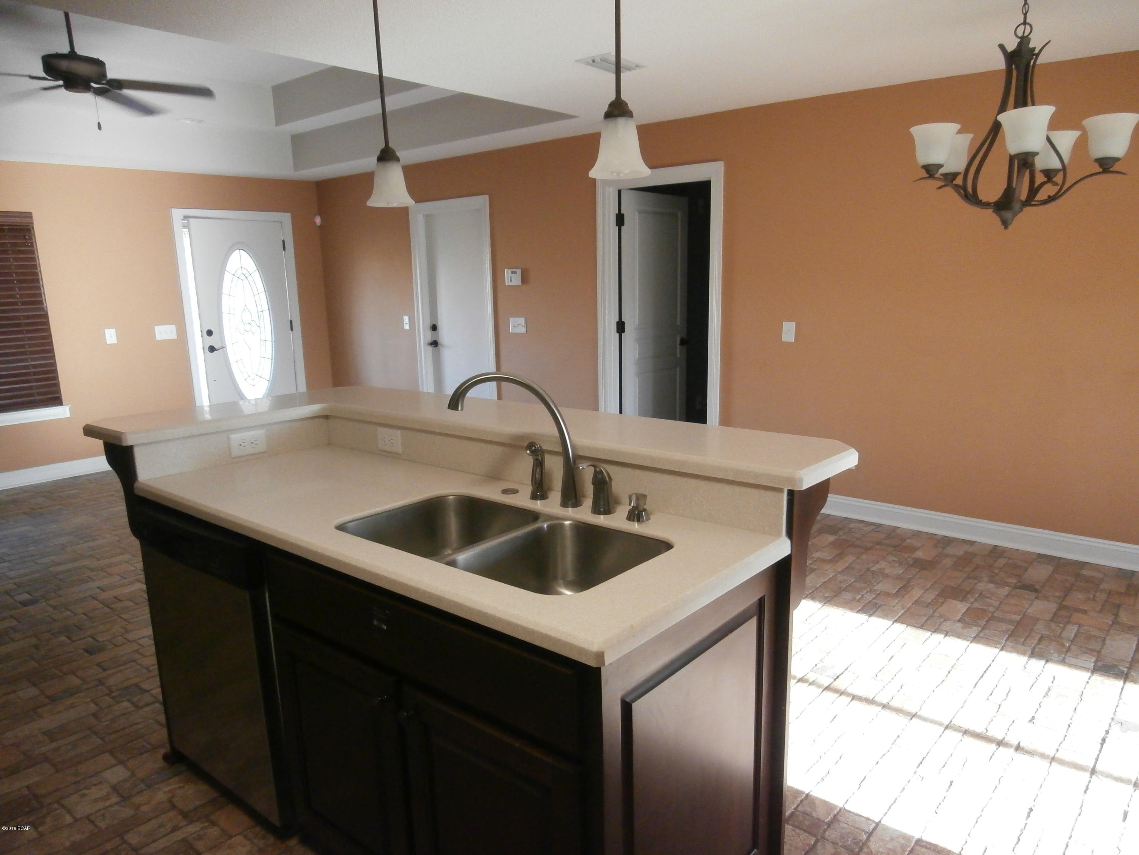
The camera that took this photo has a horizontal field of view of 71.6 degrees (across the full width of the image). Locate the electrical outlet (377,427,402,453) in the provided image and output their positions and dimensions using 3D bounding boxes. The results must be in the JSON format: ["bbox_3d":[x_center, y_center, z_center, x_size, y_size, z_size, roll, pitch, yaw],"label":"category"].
[{"bbox_3d":[-0.566,0.042,2.466,0.117,0.072,0.008,7,14,40],"label":"electrical outlet"}]

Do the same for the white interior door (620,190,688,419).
[{"bbox_3d":[0.661,-0.723,6.040,0.040,2.040,0.813,7,14,40],"label":"white interior door"}]

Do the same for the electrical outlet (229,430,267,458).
[{"bbox_3d":[-1.001,0.050,2.468,0.008,0.071,0.116,7,14,40],"label":"electrical outlet"}]

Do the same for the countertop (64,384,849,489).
[{"bbox_3d":[-0.393,0.033,2.096,2.007,0.039,0.984,7,14,40],"label":"countertop"}]

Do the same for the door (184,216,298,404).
[{"bbox_3d":[-2.996,-0.871,7.352,0.050,2.040,0.914,6,13,36],"label":"door"}]

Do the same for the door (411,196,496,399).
[{"bbox_3d":[-0.959,-0.839,6.762,0.985,2.115,0.120,7,14,40],"label":"door"}]

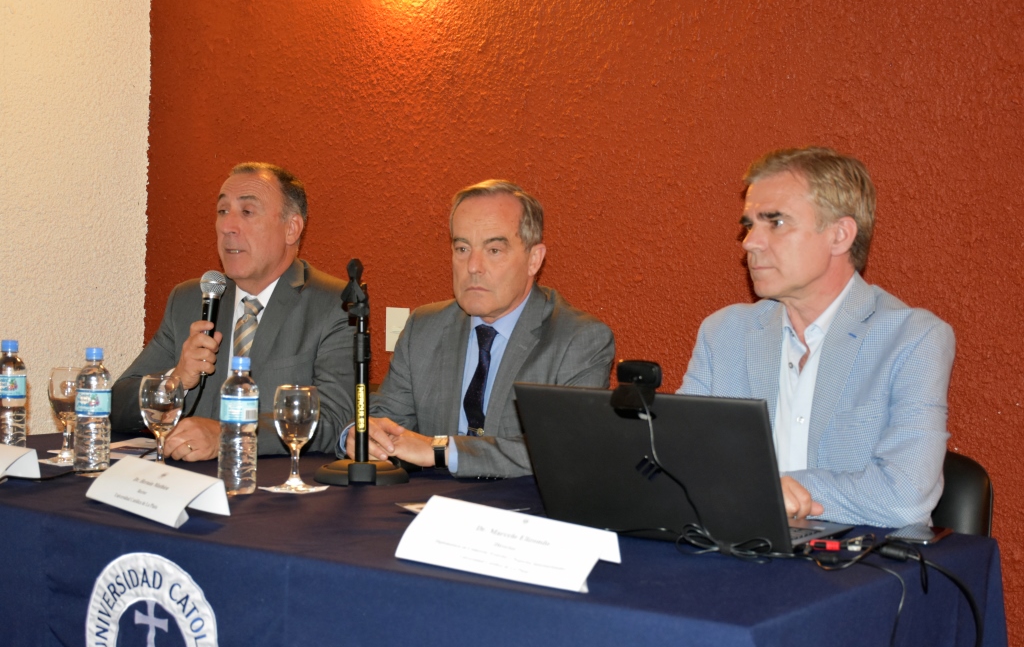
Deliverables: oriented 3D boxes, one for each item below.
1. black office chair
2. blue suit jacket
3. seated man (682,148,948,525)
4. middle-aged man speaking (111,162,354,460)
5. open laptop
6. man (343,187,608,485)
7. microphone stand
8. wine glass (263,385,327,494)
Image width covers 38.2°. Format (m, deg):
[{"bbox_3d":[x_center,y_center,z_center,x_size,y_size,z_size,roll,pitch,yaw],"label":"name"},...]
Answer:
[{"bbox_3d":[0.465,0.622,2.446,0.500,0.821,0.539,2,1,34],"label":"black office chair"},{"bbox_3d":[0.492,0.213,2.391,0.539,0.594,0.441,2,1,34],"label":"blue suit jacket"},{"bbox_3d":[0.423,0.376,2.344,0.568,1.314,0.706,2,1,34],"label":"seated man"},{"bbox_3d":[-0.565,0.333,2.980,0.568,1.317,0.706,2,1,27],"label":"middle-aged man speaking"},{"bbox_3d":[0.243,0.189,2.030,0.352,0.211,0.355,2,1,31],"label":"open laptop"},{"bbox_3d":[-0.080,0.376,2.650,0.568,1.272,0.706,2,1,31],"label":"man"},{"bbox_3d":[-0.254,0.079,2.547,0.164,0.380,0.164,2,1,-5],"label":"microphone stand"},{"bbox_3d":[-0.350,0.185,2.393,0.075,0.170,0.075,2,1,34],"label":"wine glass"}]

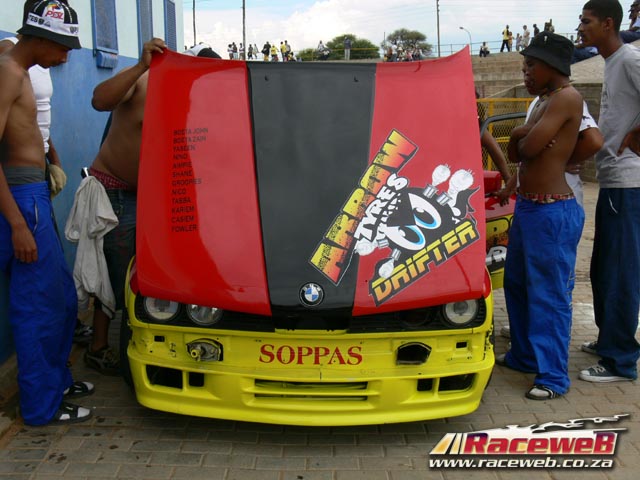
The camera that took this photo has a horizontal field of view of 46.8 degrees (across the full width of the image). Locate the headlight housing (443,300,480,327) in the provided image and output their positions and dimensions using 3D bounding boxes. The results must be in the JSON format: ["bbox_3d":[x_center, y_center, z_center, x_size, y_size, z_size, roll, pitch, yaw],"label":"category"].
[{"bbox_3d":[0.589,0.289,3.080,0.150,0.150,0.100,0,11,0],"label":"headlight housing"}]

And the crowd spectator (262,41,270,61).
[{"bbox_3d":[-4.051,-14.237,56.000,0.550,1.700,0.400,0,11,0],"label":"crowd spectator"}]

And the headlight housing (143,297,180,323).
[{"bbox_3d":[-0.659,0.273,3.080,0.150,0.150,0.100,0,11,0],"label":"headlight housing"}]

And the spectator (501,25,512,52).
[{"bbox_3d":[11.853,-12.794,47.000,0.420,1.720,0.500,6,13,25],"label":"spectator"}]

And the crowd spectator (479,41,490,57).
[{"bbox_3d":[10.233,-11.850,46.000,0.550,1.000,0.600,2,11,6],"label":"crowd spectator"}]

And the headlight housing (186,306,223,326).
[{"bbox_3d":[-0.476,0.288,3.070,0.150,0.150,0.100,0,11,0],"label":"headlight housing"}]

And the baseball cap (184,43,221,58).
[{"bbox_3d":[-0.566,-0.869,3.500,0.250,0.130,0.170,10,15,39],"label":"baseball cap"}]

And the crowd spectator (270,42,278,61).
[{"bbox_3d":[-3.446,-14.047,56.000,0.500,1.620,0.380,0,11,0],"label":"crowd spectator"}]

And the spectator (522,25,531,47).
[{"bbox_3d":[13.124,-12.807,47.000,0.420,1.680,0.480,-6,13,-31],"label":"spectator"}]

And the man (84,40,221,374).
[{"bbox_3d":[-0.820,-0.140,3.620,0.580,1.620,0.550,7,13,31],"label":"man"}]

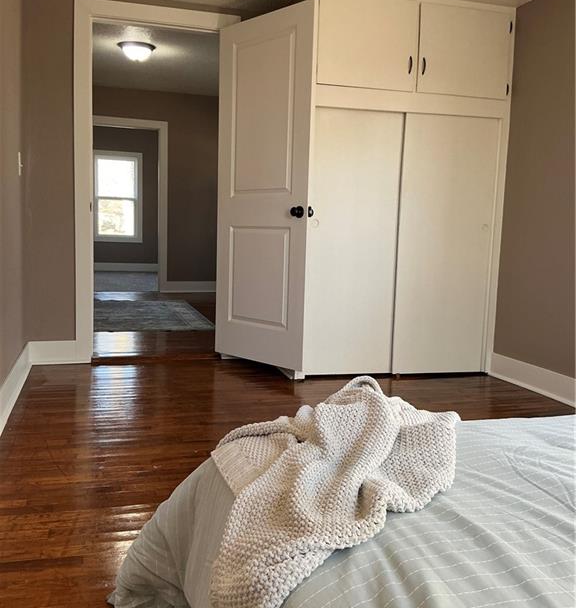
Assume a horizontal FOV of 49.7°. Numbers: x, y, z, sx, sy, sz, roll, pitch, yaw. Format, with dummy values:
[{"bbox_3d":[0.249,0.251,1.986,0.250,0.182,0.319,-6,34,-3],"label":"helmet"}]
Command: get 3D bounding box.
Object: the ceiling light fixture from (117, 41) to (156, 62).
[{"bbox_3d":[-1.137,-1.900,4.694,0.298,0.140,0.298,0,8,-16],"label":"ceiling light fixture"}]

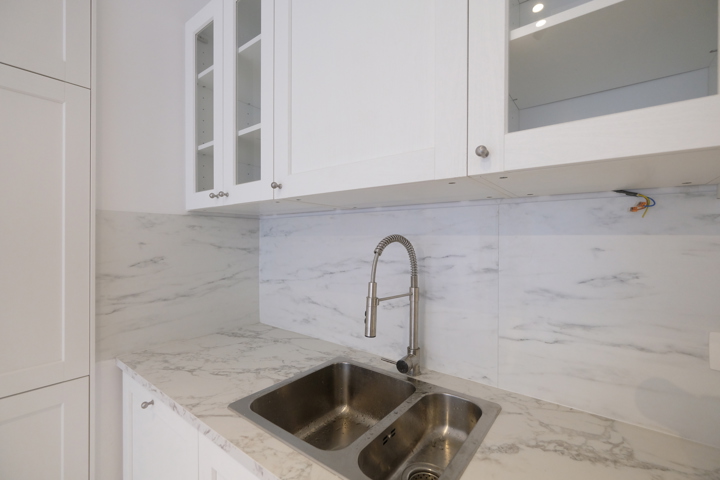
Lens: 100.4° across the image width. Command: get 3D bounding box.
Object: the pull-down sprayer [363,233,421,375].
[{"bbox_3d":[0.085,0.212,0.937,0.246,0.456,0.116,0,0,-45],"label":"pull-down sprayer"}]

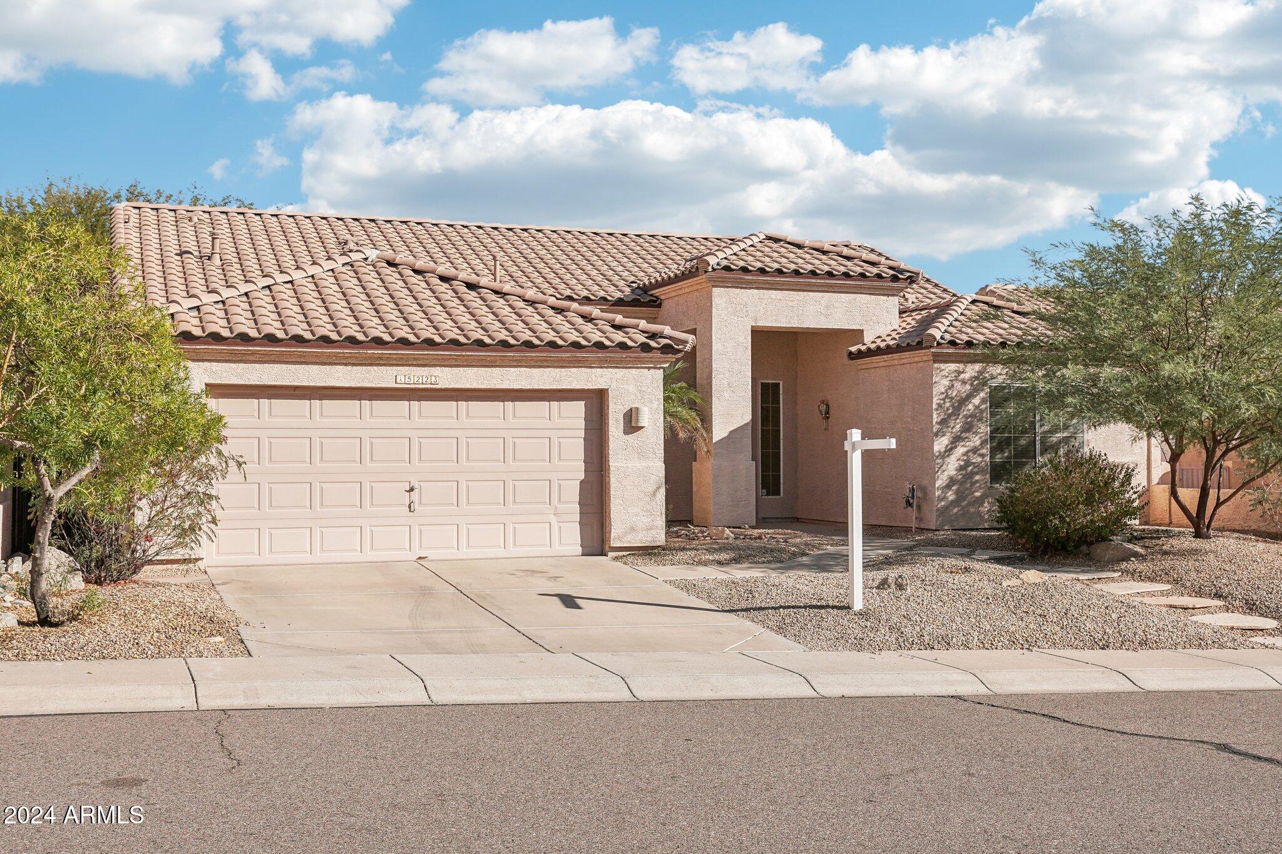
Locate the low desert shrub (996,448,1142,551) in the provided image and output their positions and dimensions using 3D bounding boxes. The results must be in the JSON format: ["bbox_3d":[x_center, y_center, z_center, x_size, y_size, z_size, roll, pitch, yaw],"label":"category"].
[{"bbox_3d":[6.192,1.032,19.101,2.050,1.480,1.850,0,-1,-20],"label":"low desert shrub"}]

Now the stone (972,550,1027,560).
[{"bbox_3d":[4.962,1.802,18.236,0.750,0.060,0.550,0,2,-20],"label":"stone"}]

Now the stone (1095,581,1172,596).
[{"bbox_3d":[6.085,2.024,16.328,0.950,0.060,0.600,0,2,-20],"label":"stone"}]

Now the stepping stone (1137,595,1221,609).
[{"bbox_3d":[6.357,2.108,15.565,0.950,0.070,0.620,0,2,-20],"label":"stepping stone"}]

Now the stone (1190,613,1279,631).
[{"bbox_3d":[6.634,2.200,14.683,0.870,0.070,0.700,0,2,-20],"label":"stone"}]

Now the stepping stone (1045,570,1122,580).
[{"bbox_3d":[5.687,1.938,17.090,1.000,0.060,0.600,0,2,-20],"label":"stepping stone"}]

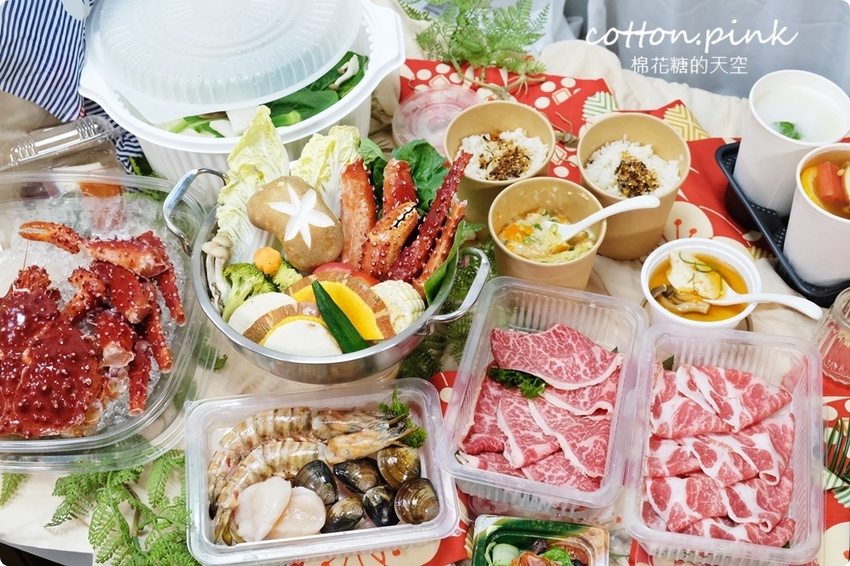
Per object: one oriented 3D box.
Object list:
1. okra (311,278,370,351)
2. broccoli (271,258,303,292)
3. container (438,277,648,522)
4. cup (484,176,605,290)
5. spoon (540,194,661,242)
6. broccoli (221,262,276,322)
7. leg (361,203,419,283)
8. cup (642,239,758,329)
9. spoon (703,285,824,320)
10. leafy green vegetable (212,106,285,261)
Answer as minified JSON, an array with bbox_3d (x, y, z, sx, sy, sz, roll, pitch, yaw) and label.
[{"bbox_3d":[-0.065,0.028,0.772,0.019,0.019,0.073,-26,65,-17],"label":"okra"},{"bbox_3d":[-0.109,0.001,0.805,0.038,0.038,0.036,2,40,-5],"label":"broccoli"},{"bbox_3d":[0.092,0.089,0.776,0.133,0.050,0.182,12,54,10],"label":"container"},{"bbox_3d":[0.104,-0.034,0.879,0.098,0.066,0.098,-1,53,1],"label":"cup"},{"bbox_3d":[0.135,-0.051,0.855,0.125,0.032,0.039,-13,50,21],"label":"spoon"},{"bbox_3d":[-0.136,0.008,0.792,0.045,0.050,0.040,12,30,-18],"label":"broccoli"},{"bbox_3d":[-0.029,-0.027,0.788,0.038,0.084,0.030,27,19,-6],"label":"leg"},{"bbox_3d":[0.225,0.014,0.846,0.094,0.049,0.094,-1,53,1],"label":"cup"},{"bbox_3d":[0.259,0.014,0.825,0.125,0.030,0.039,13,54,22],"label":"spoon"},{"bbox_3d":[-0.138,-0.067,0.805,0.066,0.040,0.142,7,95,-6],"label":"leafy green vegetable"}]

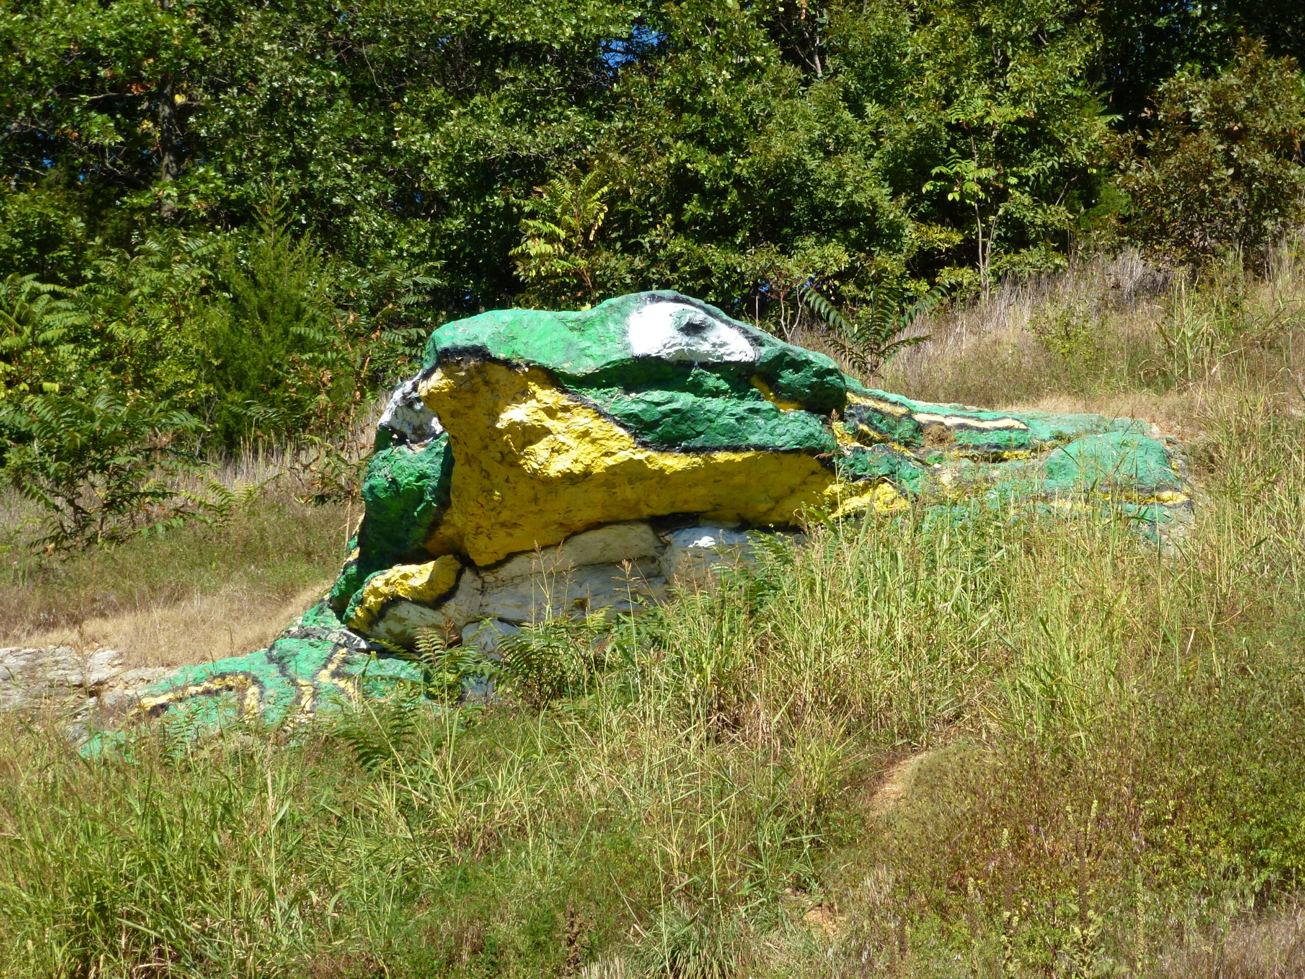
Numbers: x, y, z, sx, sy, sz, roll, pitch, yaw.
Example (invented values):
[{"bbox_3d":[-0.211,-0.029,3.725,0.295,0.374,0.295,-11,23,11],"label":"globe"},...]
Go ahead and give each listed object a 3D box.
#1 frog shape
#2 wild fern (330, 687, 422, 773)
[{"bbox_3d":[0.037,0.102,24.200,5.100,2.100,2.400,0,-6,0],"label":"frog shape"},{"bbox_3d":[-1.284,1.123,23.000,0.430,0.400,0.380,0,-6,0],"label":"wild fern"}]

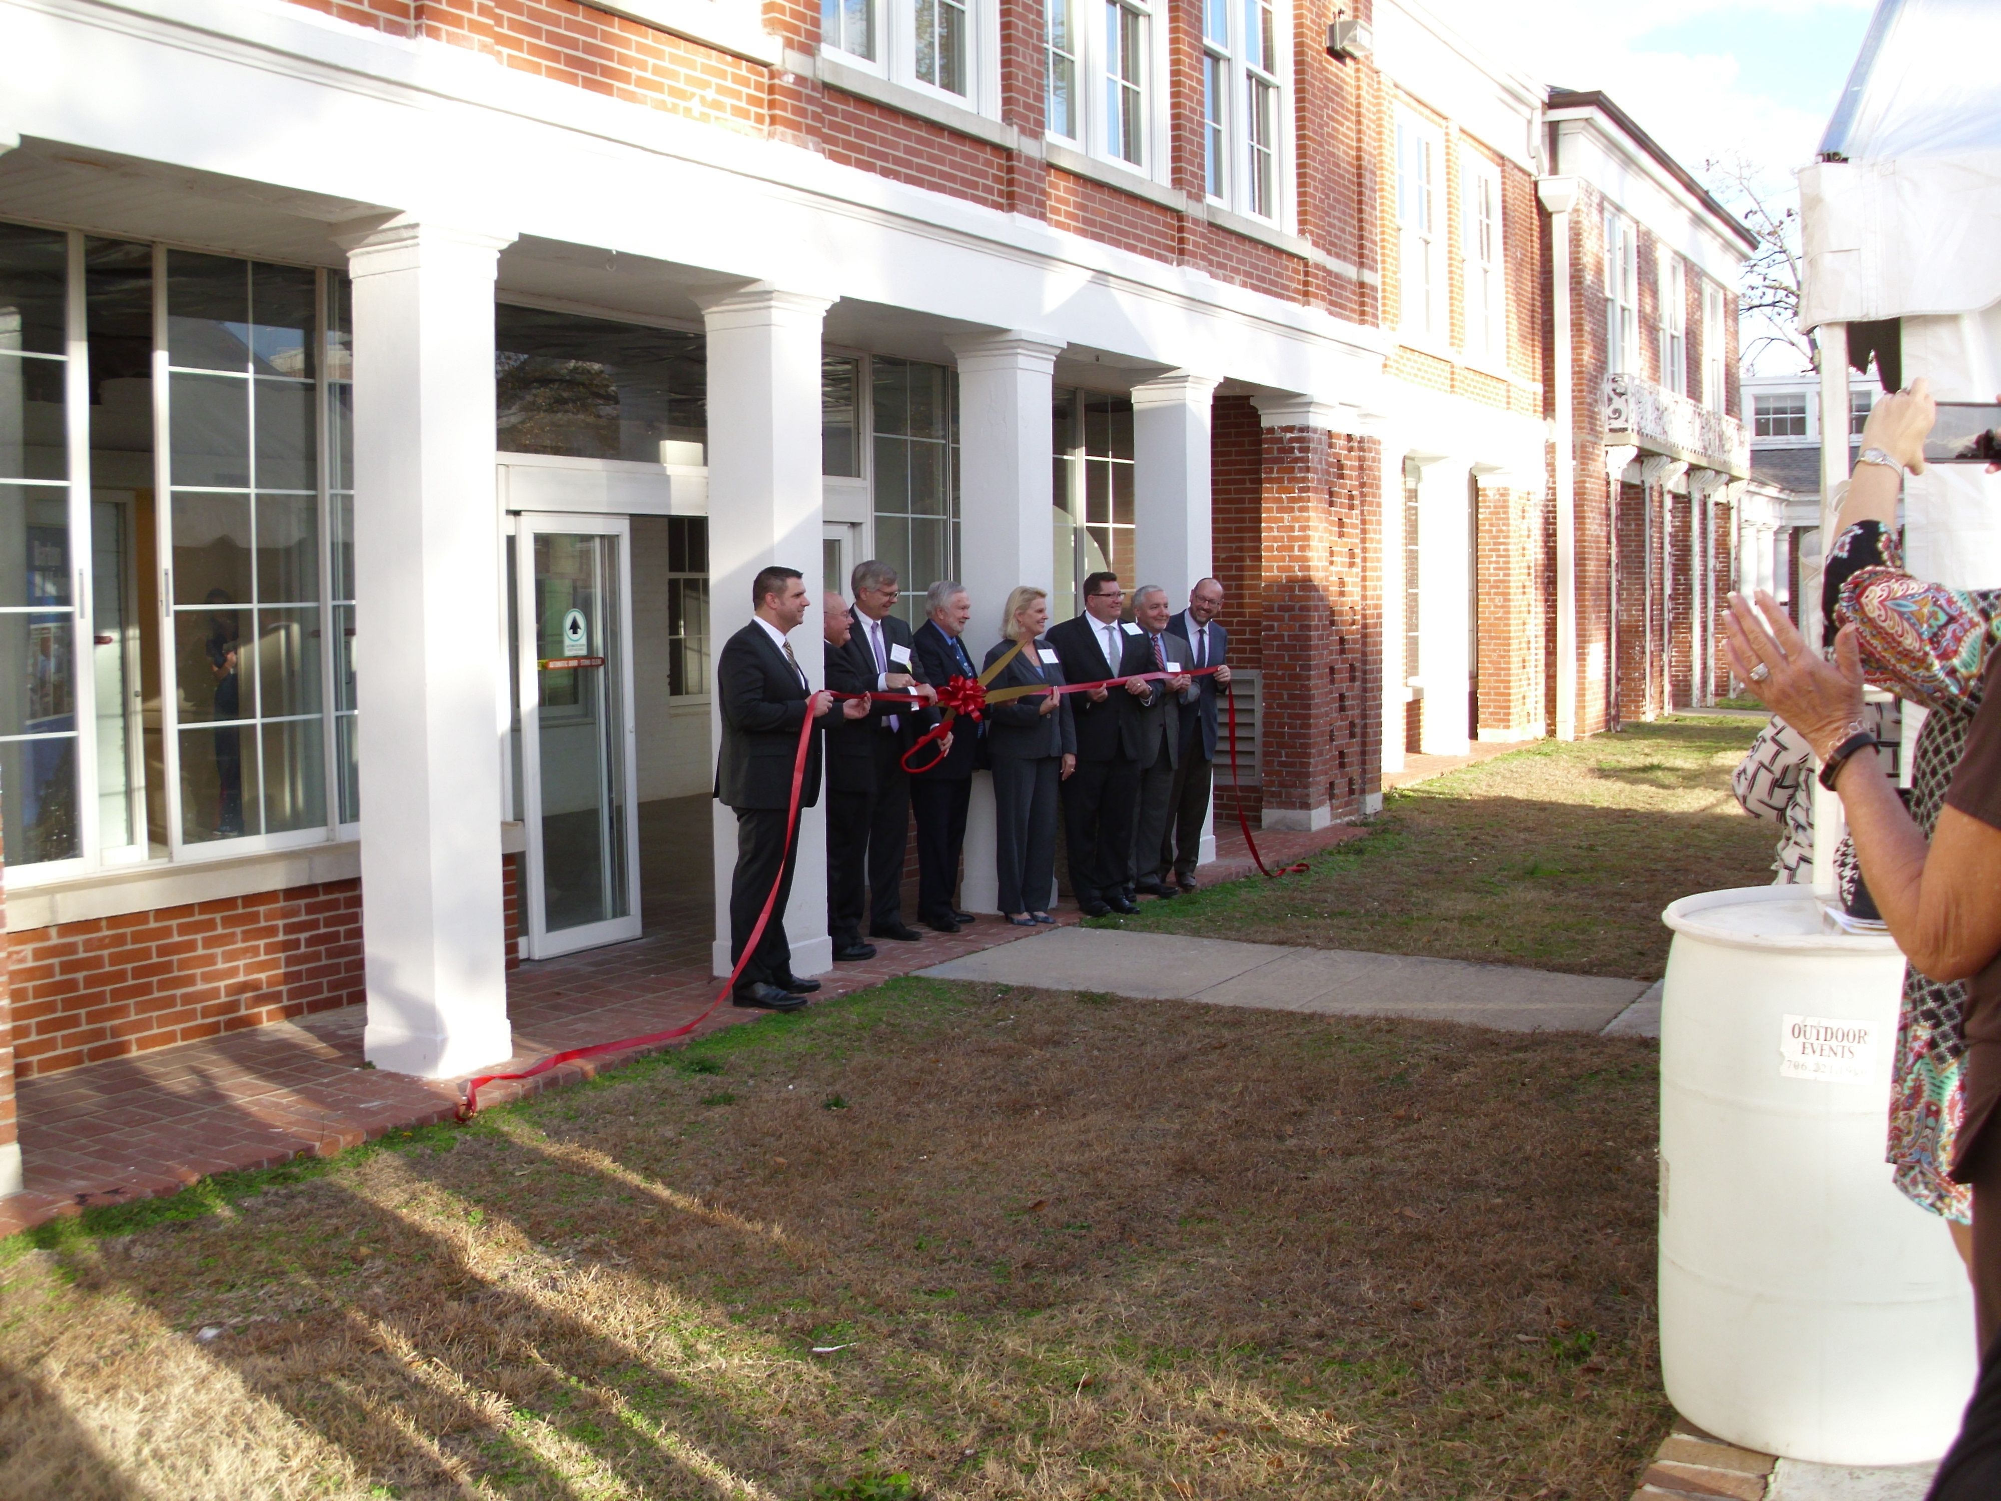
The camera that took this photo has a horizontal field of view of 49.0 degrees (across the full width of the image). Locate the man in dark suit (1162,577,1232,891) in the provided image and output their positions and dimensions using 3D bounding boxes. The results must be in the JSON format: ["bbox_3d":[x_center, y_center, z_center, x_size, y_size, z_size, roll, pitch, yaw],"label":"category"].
[{"bbox_3d":[1.073,-0.113,12.620,0.510,1.755,0.370,-2,5,-27],"label":"man in dark suit"}]

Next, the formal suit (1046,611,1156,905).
[{"bbox_3d":[0.537,0.035,11.619,0.370,1.560,0.570,4,6,45],"label":"formal suit"}]

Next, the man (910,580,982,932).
[{"bbox_3d":[-0.234,0.015,10.987,0.380,1.735,0.500,2,5,29],"label":"man"}]

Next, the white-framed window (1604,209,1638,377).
[{"bbox_3d":[7.293,-5.319,25.902,0.150,1.949,1.639,2,5,29],"label":"white-framed window"}]

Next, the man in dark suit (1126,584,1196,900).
[{"bbox_3d":[0.891,-0.057,12.059,0.500,1.705,0.380,-4,6,-44],"label":"man in dark suit"}]

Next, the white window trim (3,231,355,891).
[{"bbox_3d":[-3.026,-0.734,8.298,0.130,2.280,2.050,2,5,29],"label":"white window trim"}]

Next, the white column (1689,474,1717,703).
[{"bbox_3d":[9.559,-2.187,29.856,0.300,3.227,0.180,2,5,29],"label":"white column"}]

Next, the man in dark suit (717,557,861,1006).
[{"bbox_3d":[-0.881,0.141,8.998,0.460,1.785,0.520,1,4,16],"label":"man in dark suit"}]

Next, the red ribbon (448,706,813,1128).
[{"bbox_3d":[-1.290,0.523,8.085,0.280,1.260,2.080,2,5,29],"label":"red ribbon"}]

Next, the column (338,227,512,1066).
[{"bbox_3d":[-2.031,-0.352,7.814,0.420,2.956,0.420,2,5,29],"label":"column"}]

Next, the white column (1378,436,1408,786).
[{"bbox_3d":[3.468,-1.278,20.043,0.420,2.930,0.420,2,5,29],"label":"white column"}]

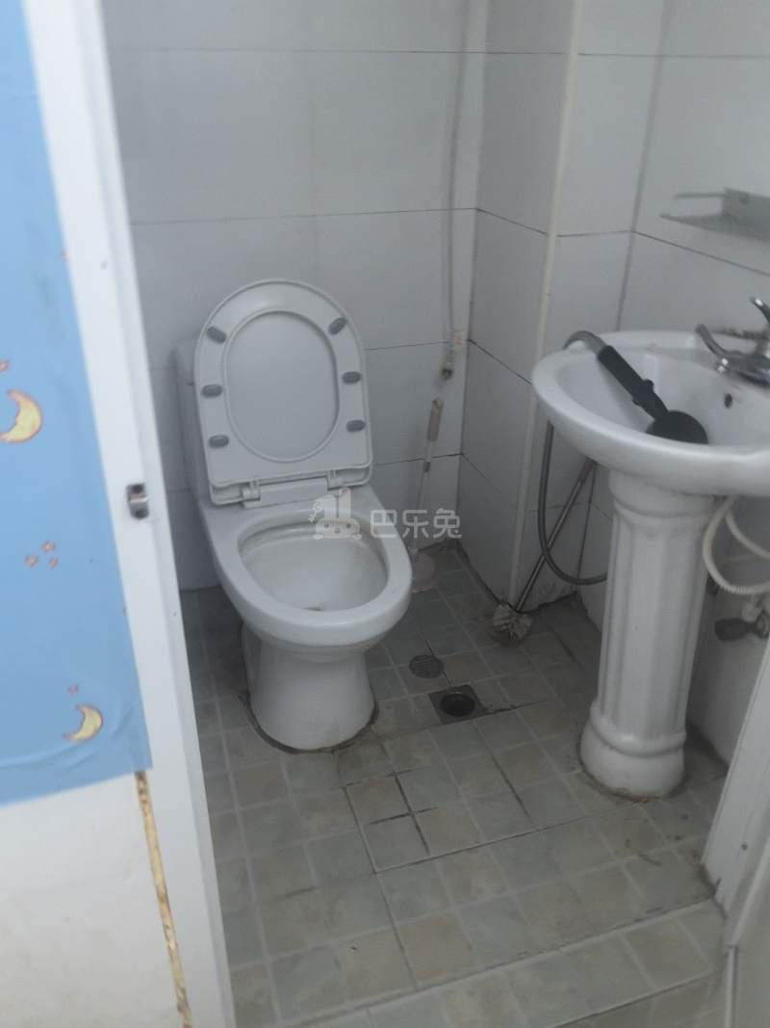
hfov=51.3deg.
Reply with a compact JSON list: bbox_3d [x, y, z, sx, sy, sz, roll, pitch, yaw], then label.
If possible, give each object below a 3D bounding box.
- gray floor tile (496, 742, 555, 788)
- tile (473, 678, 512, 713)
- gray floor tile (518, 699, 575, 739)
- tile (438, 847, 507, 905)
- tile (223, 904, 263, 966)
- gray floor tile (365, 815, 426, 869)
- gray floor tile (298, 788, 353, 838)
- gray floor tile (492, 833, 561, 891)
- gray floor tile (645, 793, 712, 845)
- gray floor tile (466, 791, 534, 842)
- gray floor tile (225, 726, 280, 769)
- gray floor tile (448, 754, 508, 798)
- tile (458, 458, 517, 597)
[{"bbox_3d":[0.271,0.485,1.542,0.093,0.010,0.093,-8,30,-15],"label":"gray floor tile"},{"bbox_3d":[0.227,0.390,1.706,0.055,0.010,0.096,-8,30,-15],"label":"tile"},{"bbox_3d":[0.337,0.429,1.668,0.092,0.010,0.092,-8,29,-15],"label":"gray floor tile"},{"bbox_3d":[0.143,0.600,1.329,0.090,0.010,0.089,-8,30,-15],"label":"tile"},{"bbox_3d":[-0.236,0.653,1.220,0.095,0.010,0.095,-8,30,-15],"label":"tile"},{"bbox_3d":[0.018,0.570,1.385,0.093,0.010,0.093,-8,30,-15],"label":"gray floor tile"},{"bbox_3d":[-0.107,0.539,1.442,0.093,0.010,0.093,-8,31,-15],"label":"gray floor tile"},{"bbox_3d":[0.238,0.591,1.361,0.092,0.010,0.092,-8,29,-15],"label":"gray floor tile"},{"bbox_3d":[0.520,0.546,1.431,0.093,0.010,0.093,-8,30,-15],"label":"gray floor tile"},{"bbox_3d":[0.203,0.543,1.433,0.091,0.010,0.087,-8,30,-15],"label":"gray floor tile"},{"bbox_3d":[-0.261,0.462,1.575,0.093,0.010,0.093,-8,31,-15],"label":"gray floor tile"},{"bbox_3d":[0.178,0.502,1.529,0.092,0.010,0.092,-8,29,-15],"label":"gray floor tile"},{"bbox_3d":[0.271,0.039,2.099,0.010,0.278,0.361,-8,29,-16],"label":"tile"}]

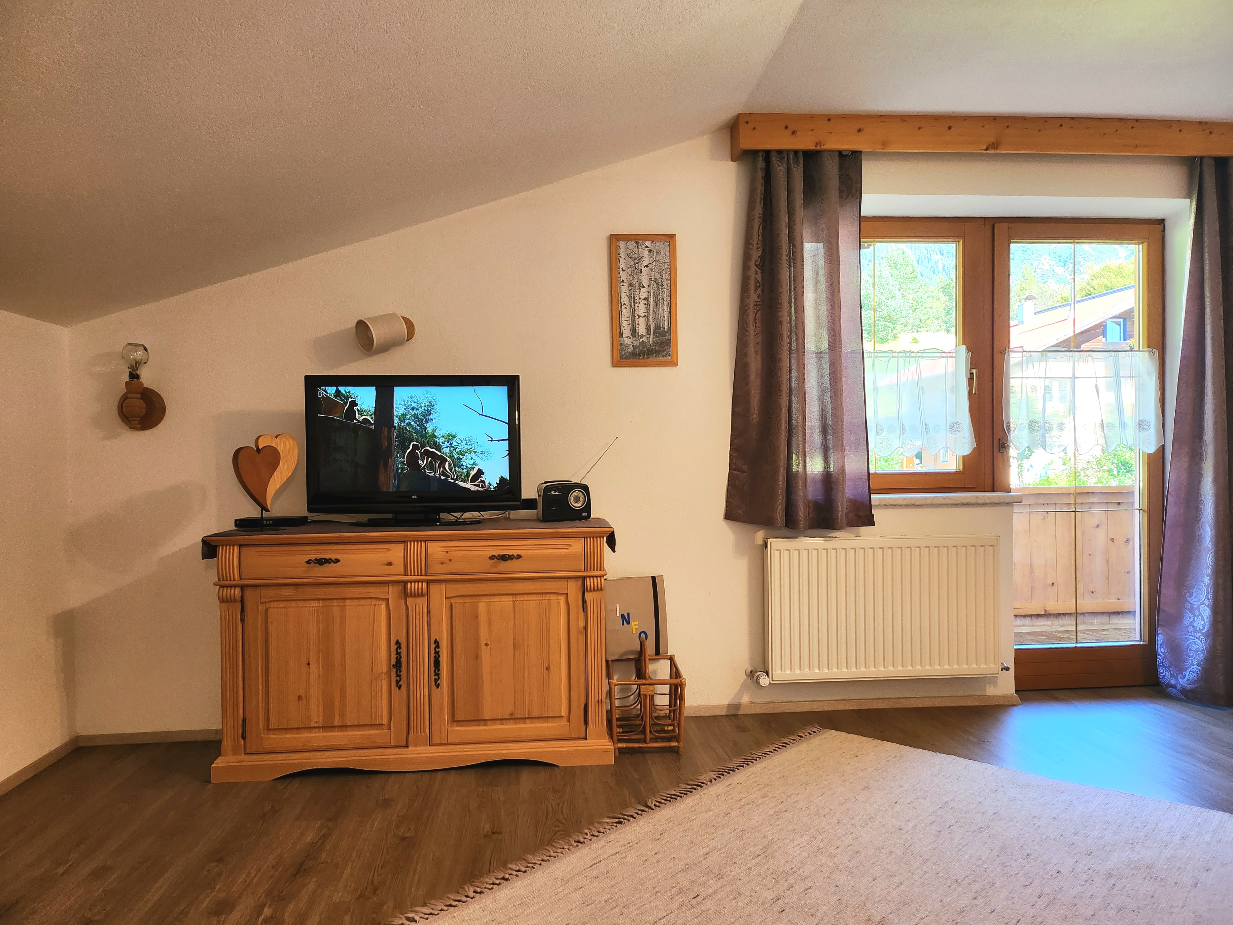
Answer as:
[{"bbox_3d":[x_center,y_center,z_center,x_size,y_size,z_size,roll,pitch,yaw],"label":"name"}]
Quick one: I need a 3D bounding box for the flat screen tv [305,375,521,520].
[{"bbox_3d":[-0.786,-0.045,3.358,0.818,0.584,0.200,-1,1,-4],"label":"flat screen tv"}]

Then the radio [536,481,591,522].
[{"bbox_3d":[-0.211,0.156,3.486,0.195,0.164,0.110,-1,1,-18],"label":"radio"}]

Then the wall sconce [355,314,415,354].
[{"bbox_3d":[-0.917,-0.510,3.401,0.218,0.149,0.200,-1,1,-4],"label":"wall sconce"}]

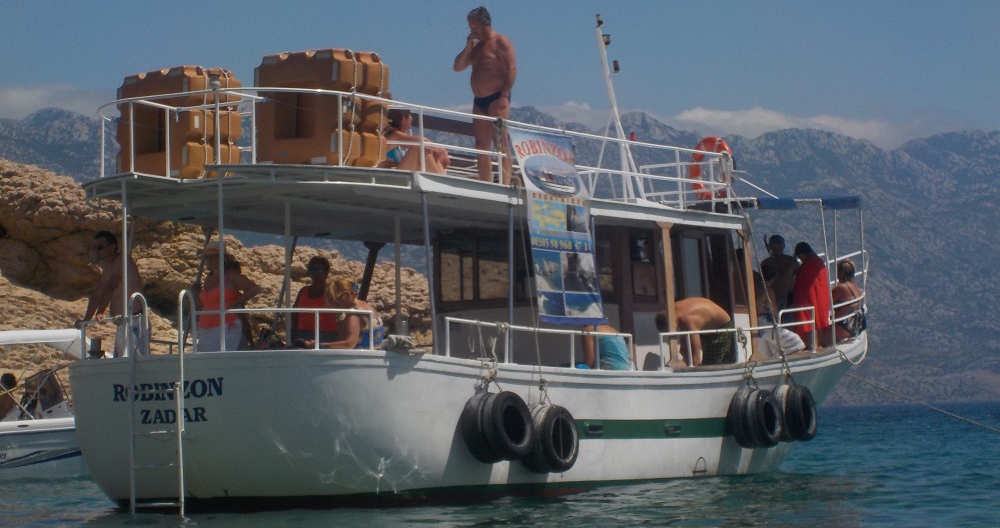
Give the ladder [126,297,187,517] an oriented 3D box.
[{"bbox_3d":[-2.964,1.250,22.500,0.510,1.950,0.280,-4,-4,30],"label":"ladder"}]

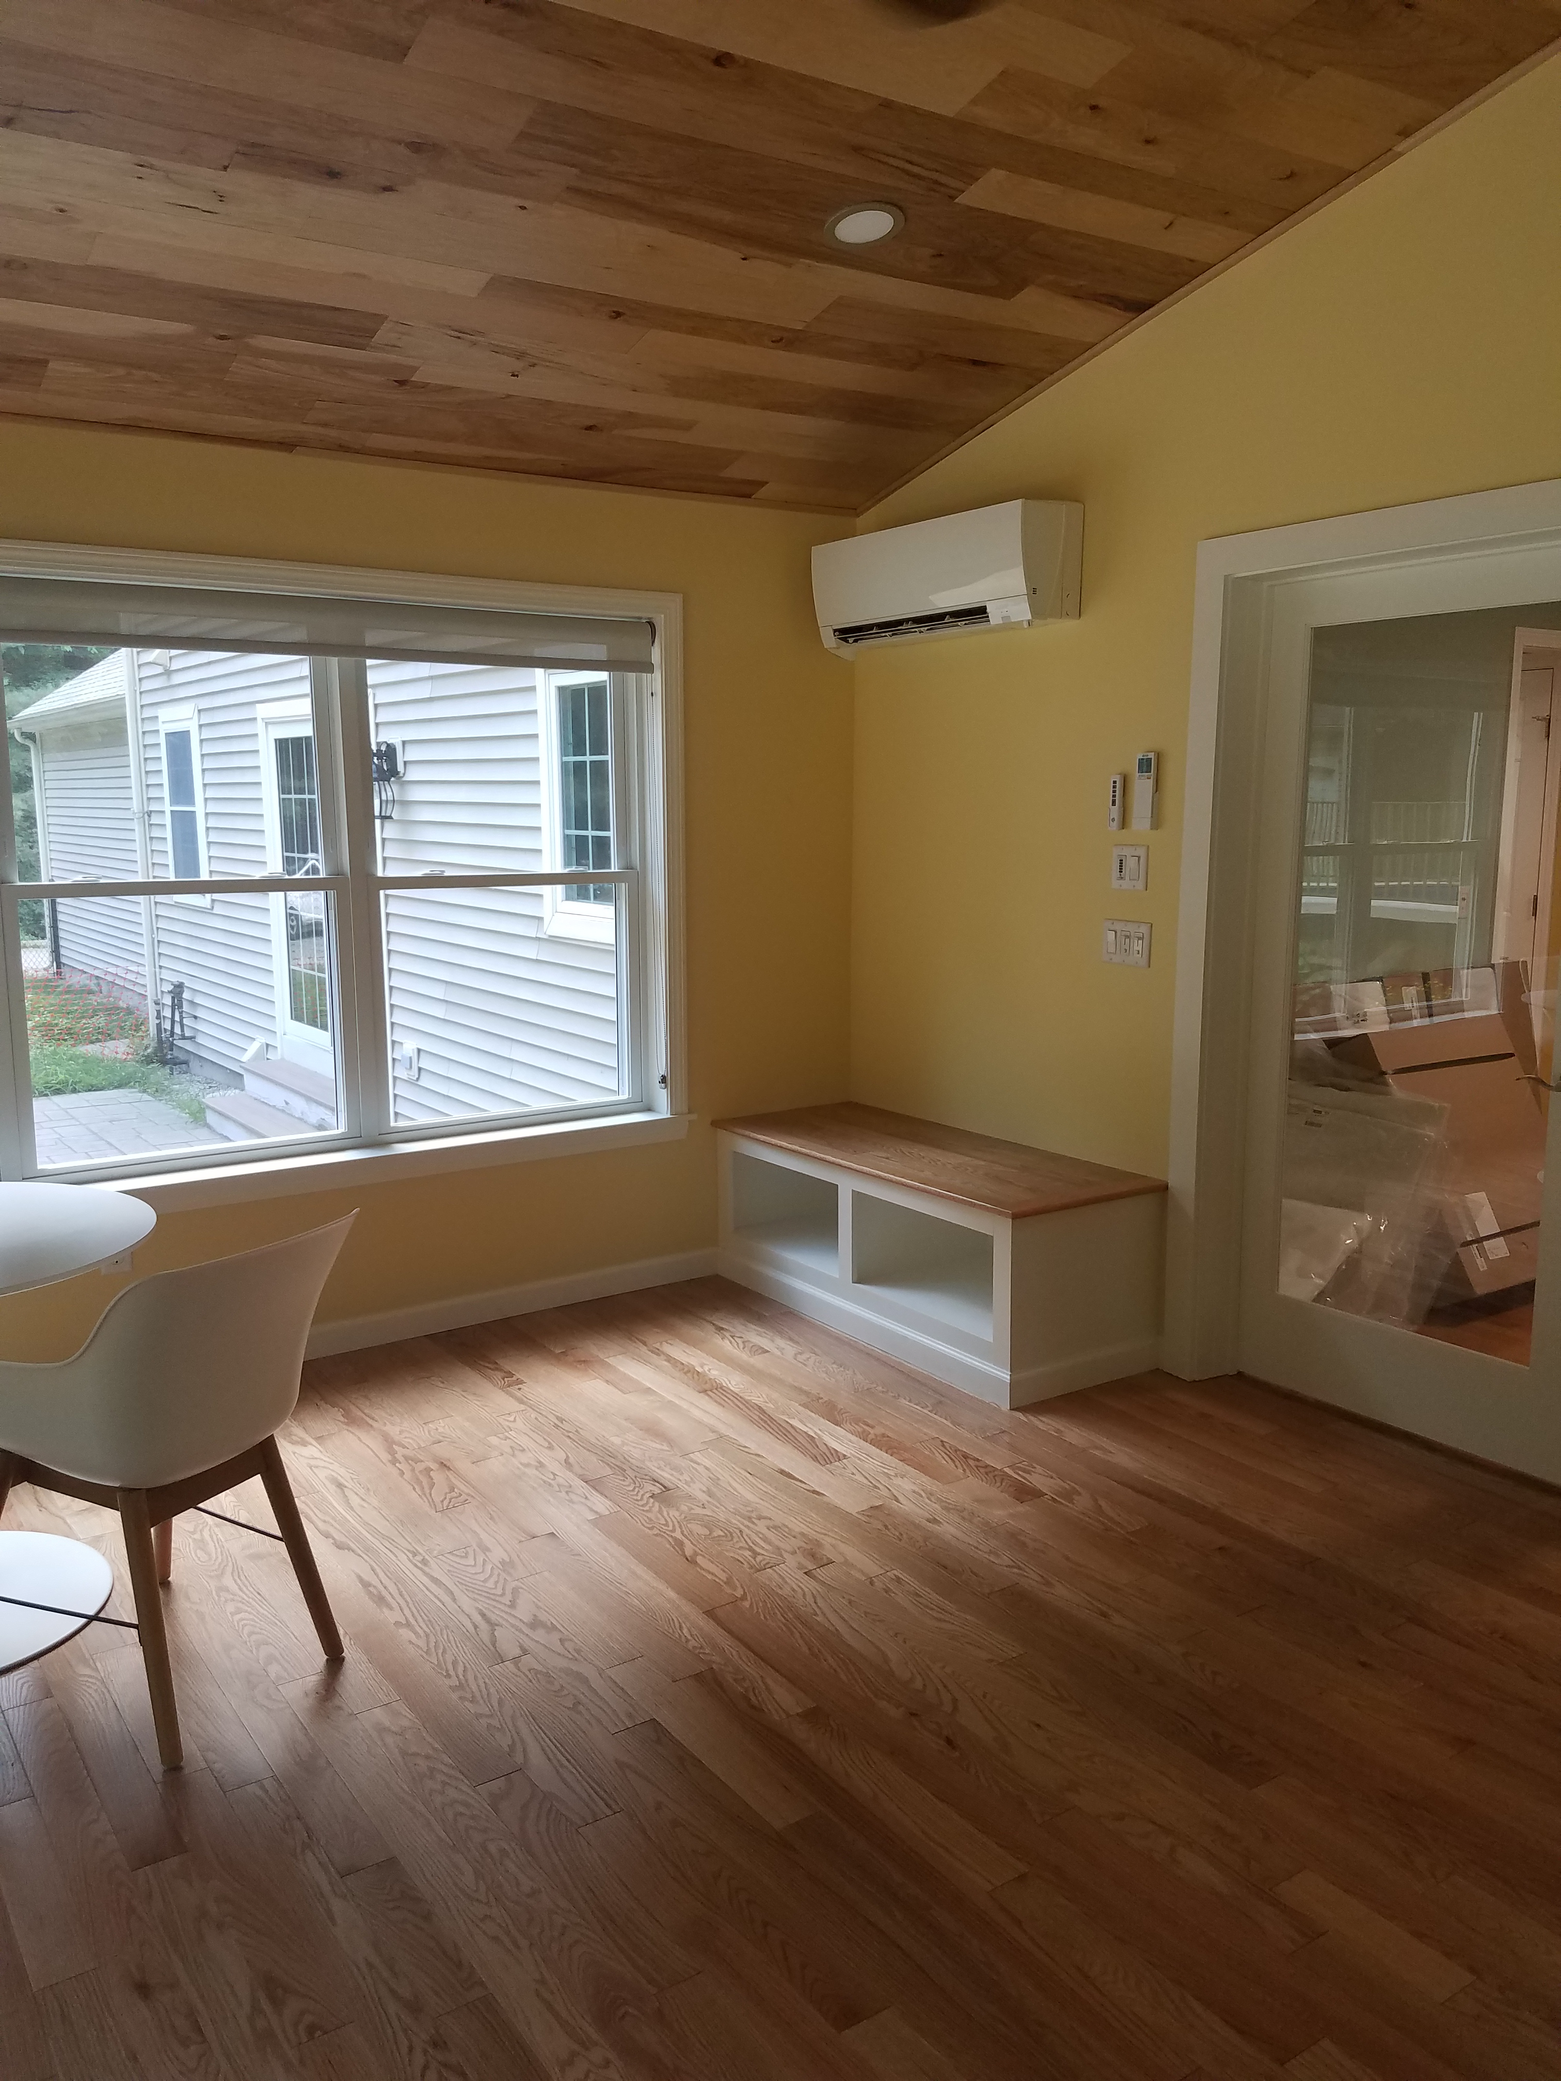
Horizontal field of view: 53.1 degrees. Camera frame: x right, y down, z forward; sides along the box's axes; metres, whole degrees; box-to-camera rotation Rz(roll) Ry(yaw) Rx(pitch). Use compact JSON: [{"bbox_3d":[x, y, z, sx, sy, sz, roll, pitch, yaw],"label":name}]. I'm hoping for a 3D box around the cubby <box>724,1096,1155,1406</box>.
[{"bbox_3d":[0.400,0.559,4.505,0.536,0.504,1.358,-6,11,-34],"label":"cubby"}]

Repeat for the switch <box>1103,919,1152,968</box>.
[{"bbox_3d":[0.907,-0.252,4.094,0.012,0.114,0.162,-6,11,-34],"label":"switch"}]

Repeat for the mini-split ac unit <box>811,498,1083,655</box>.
[{"bbox_3d":[0.440,-1.286,4.428,0.225,0.321,0.922,-6,11,-34],"label":"mini-split ac unit"}]

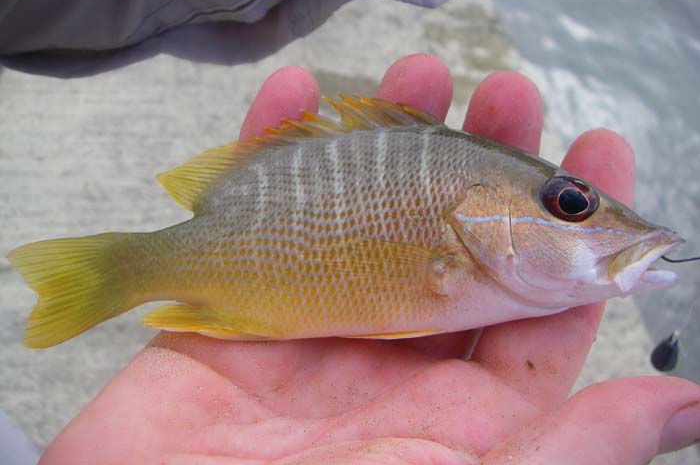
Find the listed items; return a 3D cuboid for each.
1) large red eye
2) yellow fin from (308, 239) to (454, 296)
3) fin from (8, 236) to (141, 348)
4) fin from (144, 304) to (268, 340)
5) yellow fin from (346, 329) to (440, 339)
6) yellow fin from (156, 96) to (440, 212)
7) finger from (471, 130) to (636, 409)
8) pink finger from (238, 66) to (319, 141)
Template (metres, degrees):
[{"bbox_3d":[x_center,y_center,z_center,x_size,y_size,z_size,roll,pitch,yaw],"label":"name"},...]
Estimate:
[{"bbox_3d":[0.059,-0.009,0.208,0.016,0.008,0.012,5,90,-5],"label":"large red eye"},{"bbox_3d":[0.007,0.008,0.204,0.039,0.005,0.015,4,90,0],"label":"yellow fin"},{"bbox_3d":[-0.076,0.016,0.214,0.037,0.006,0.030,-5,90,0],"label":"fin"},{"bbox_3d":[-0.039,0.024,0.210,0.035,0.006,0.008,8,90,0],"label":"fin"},{"bbox_3d":[0.011,0.028,0.207,0.027,0.006,0.003,-5,90,0],"label":"yellow fin"},{"bbox_3d":[-0.014,-0.024,0.212,0.079,0.007,0.023,-13,90,0],"label":"yellow fin"},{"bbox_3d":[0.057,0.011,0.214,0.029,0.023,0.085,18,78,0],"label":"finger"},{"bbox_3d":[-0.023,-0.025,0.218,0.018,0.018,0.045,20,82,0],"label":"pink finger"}]

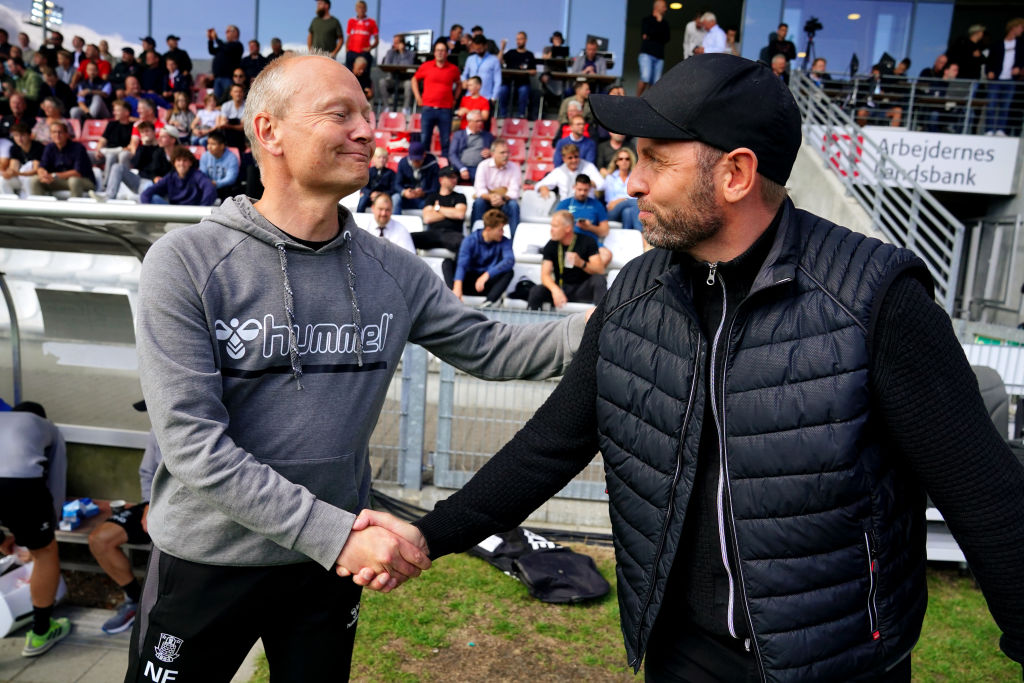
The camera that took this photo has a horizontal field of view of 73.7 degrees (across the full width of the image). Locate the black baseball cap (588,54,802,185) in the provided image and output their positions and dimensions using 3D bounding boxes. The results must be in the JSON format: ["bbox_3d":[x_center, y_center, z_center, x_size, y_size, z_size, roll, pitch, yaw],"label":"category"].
[{"bbox_3d":[0.255,-0.323,0.940,0.285,0.155,0.185,14,10,16],"label":"black baseball cap"}]

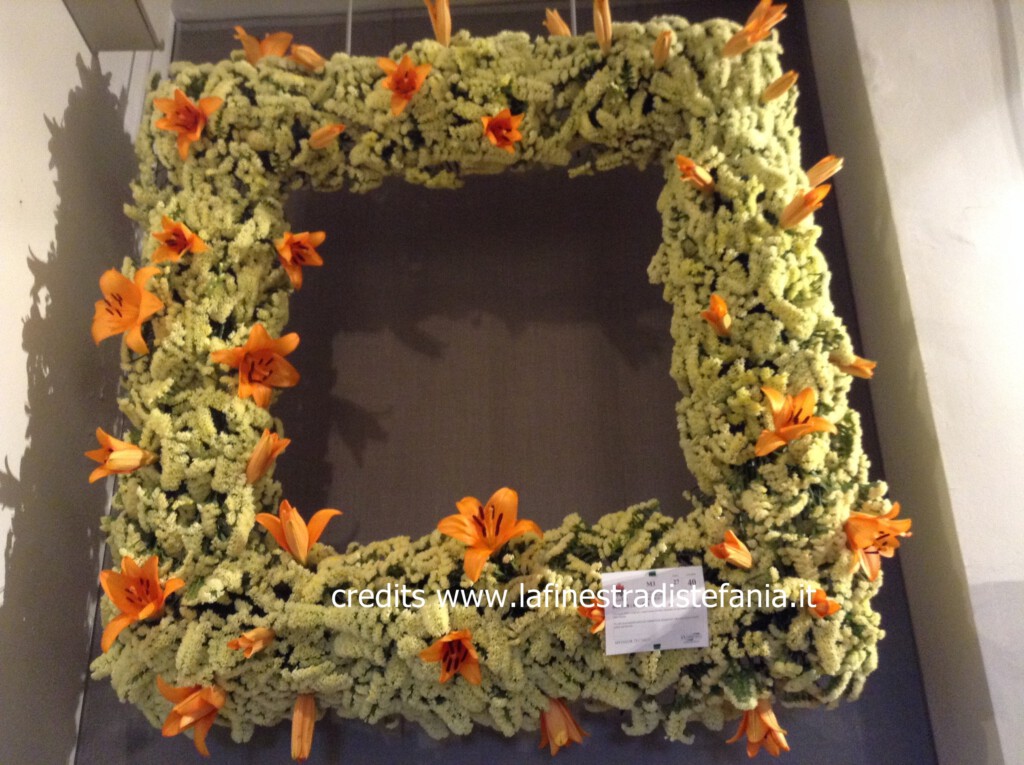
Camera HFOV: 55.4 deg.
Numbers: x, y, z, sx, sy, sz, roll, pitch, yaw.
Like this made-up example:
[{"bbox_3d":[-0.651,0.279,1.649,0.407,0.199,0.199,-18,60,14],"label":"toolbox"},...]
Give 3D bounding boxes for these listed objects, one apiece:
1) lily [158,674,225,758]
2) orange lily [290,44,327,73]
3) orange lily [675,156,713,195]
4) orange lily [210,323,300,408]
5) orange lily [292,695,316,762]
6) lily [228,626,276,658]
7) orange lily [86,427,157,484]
[{"bbox_3d":[-0.439,0.456,1.352,0.090,0.108,0.108,-38,-2,-31],"label":"lily"},{"bbox_3d":[-0.411,-0.655,1.971,0.088,0.035,0.035,39,-35,-15],"label":"orange lily"},{"bbox_3d":[0.317,-0.357,1.680,0.045,0.045,0.095,-17,-43,37],"label":"orange lily"},{"bbox_3d":[-0.422,-0.026,1.620,0.135,0.130,0.080,2,-9,-9],"label":"orange lily"},{"bbox_3d":[-0.292,0.483,1.372,0.034,0.098,0.034,-1,-21,0],"label":"orange lily"},{"bbox_3d":[-0.364,0.364,1.366,0.075,0.042,0.042,-25,-1,-44],"label":"lily"},{"bbox_3d":[-0.674,0.127,1.688,0.108,0.090,0.090,0,-21,-15],"label":"orange lily"}]

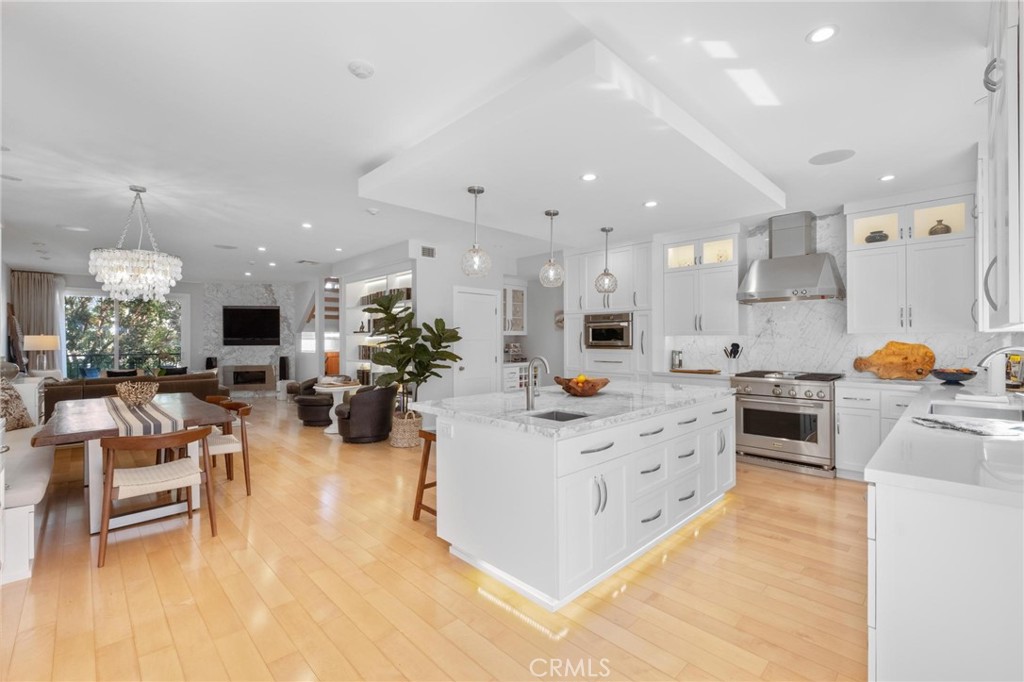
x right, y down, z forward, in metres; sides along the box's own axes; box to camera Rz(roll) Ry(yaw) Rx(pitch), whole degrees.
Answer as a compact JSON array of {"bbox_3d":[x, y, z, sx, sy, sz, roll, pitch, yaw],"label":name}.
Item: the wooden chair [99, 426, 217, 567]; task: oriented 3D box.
[{"bbox_3d":[-2.349,0.934,2.803,0.530,0.755,0.590,0,0,45],"label":"wooden chair"}]

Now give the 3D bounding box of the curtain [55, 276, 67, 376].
[{"bbox_3d":[-8.870,-0.004,8.383,0.120,2.550,0.250,0,0,45],"label":"curtain"}]

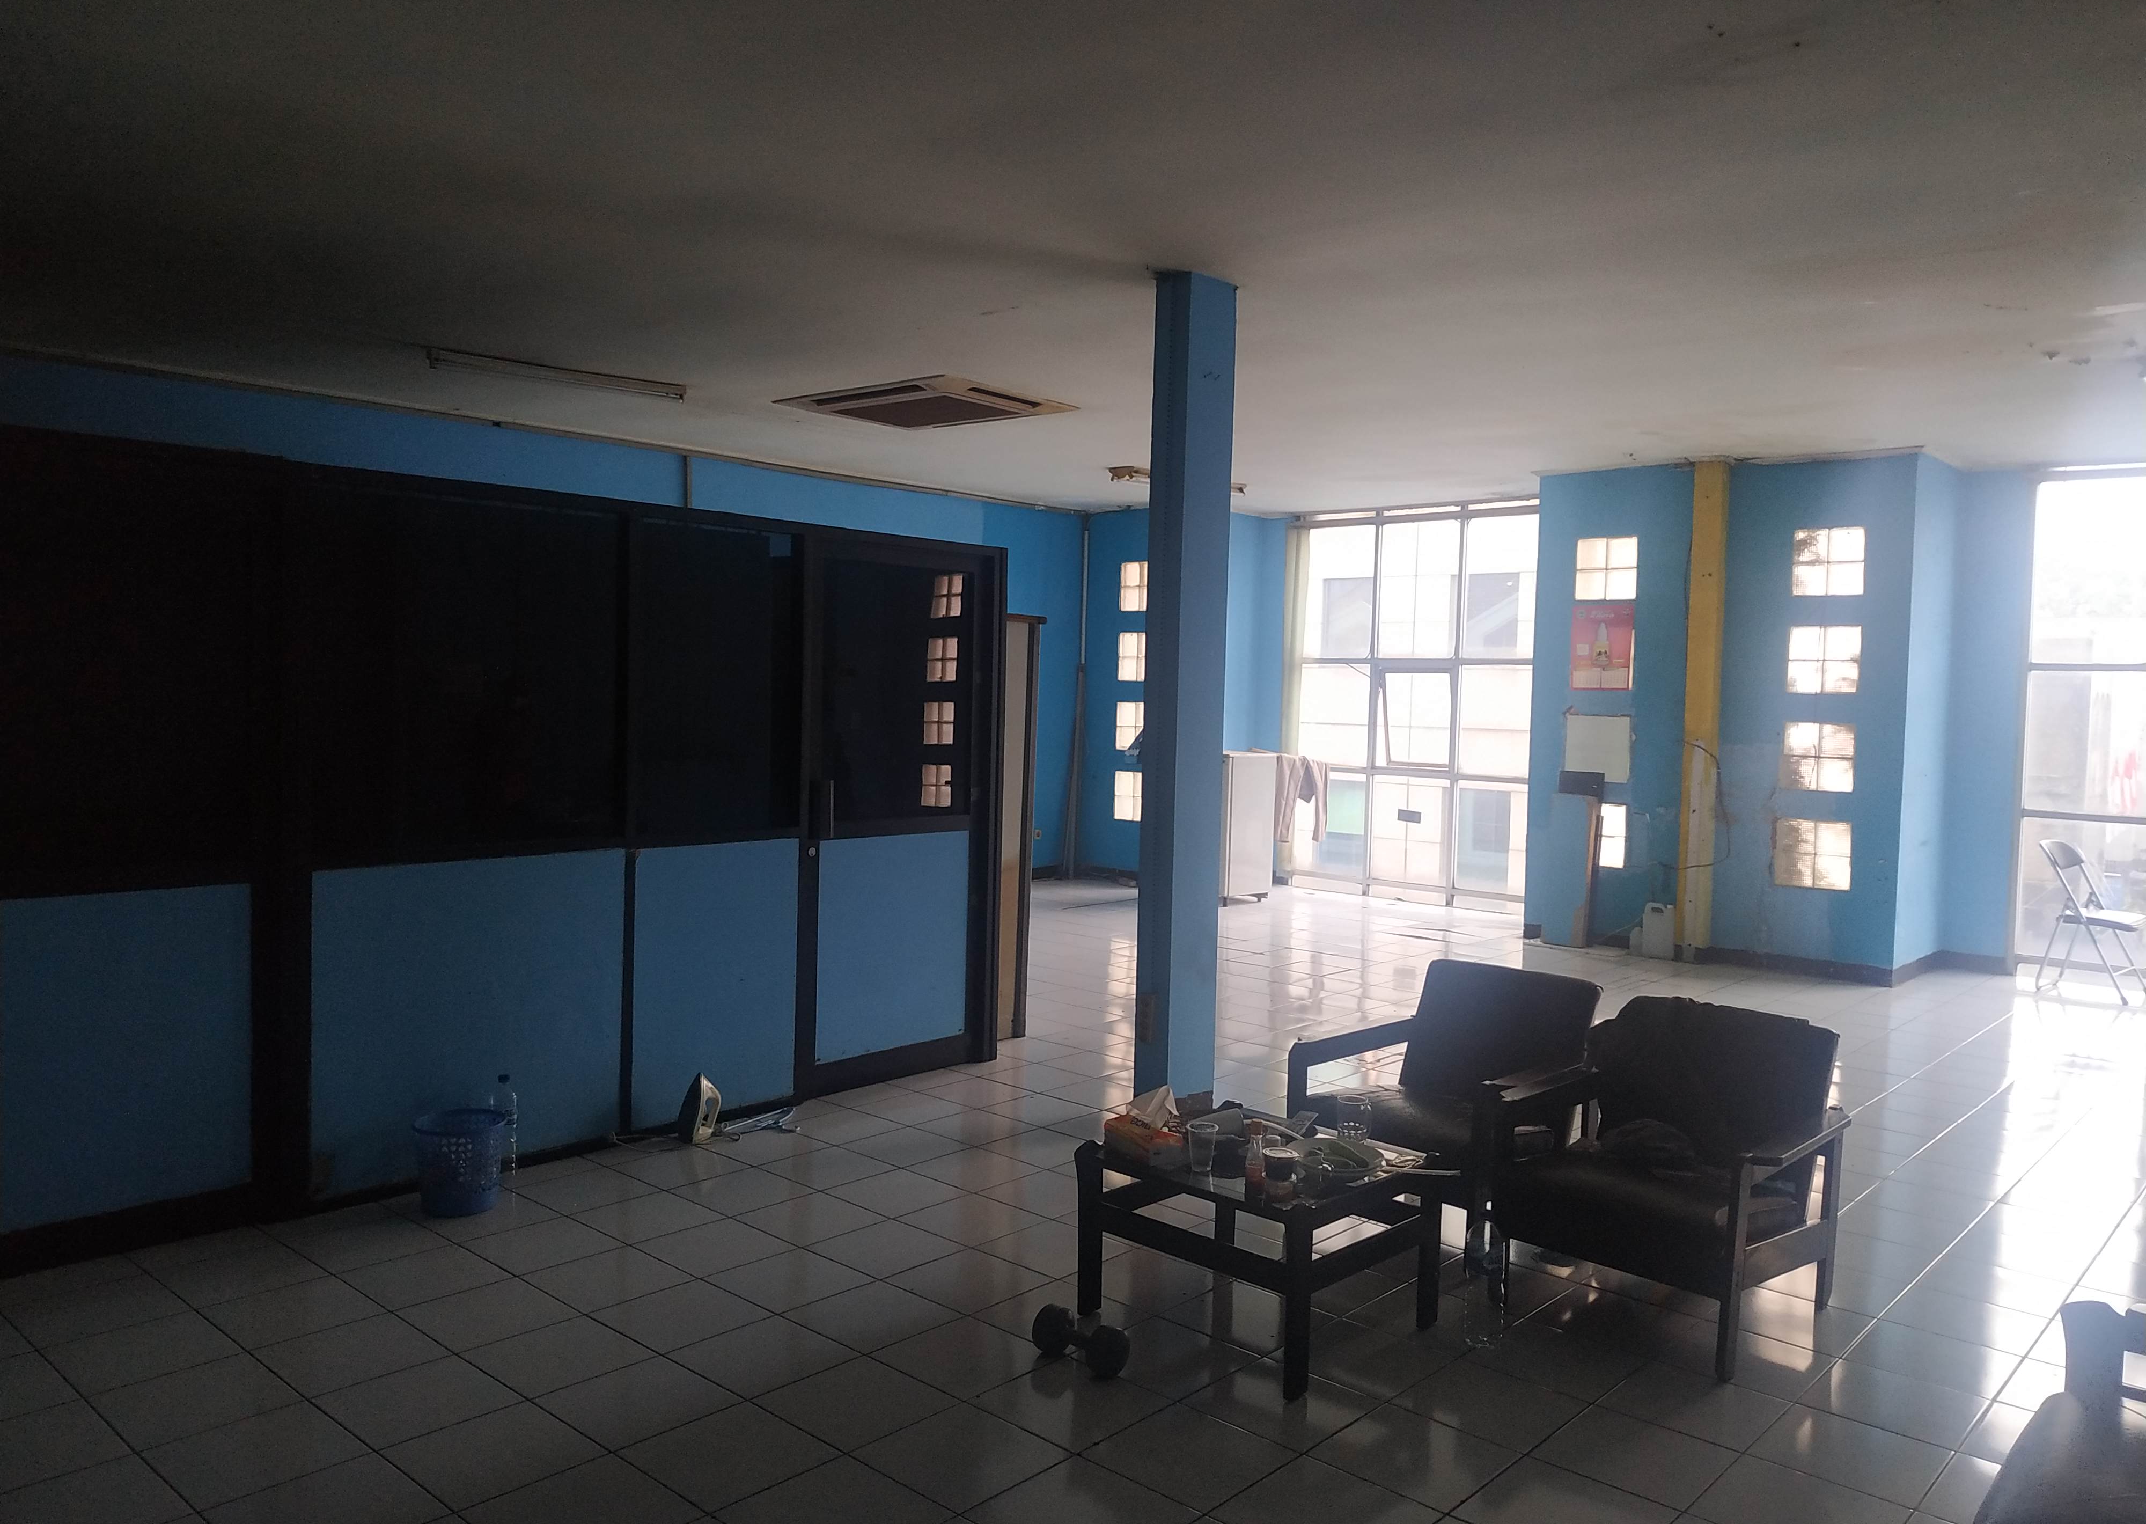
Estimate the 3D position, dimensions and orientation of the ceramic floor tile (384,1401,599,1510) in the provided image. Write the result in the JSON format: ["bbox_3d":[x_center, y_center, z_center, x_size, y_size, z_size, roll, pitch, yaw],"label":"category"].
[{"bbox_3d":[-1.124,1.348,2.895,0.300,0.010,0.300,4,4,42],"label":"ceramic floor tile"}]

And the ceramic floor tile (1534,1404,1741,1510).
[{"bbox_3d":[1.065,1.311,2.809,0.300,0.010,0.300,3,2,42],"label":"ceramic floor tile"}]

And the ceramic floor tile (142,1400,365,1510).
[{"bbox_3d":[-1.475,1.247,2.669,0.297,0.010,0.297,3,2,42],"label":"ceramic floor tile"}]

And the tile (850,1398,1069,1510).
[{"bbox_3d":[-0.205,1.281,2.746,0.297,0.010,0.297,3,2,42],"label":"tile"}]

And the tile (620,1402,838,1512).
[{"bbox_3d":[-0.628,1.270,2.720,0.297,0.010,0.297,3,2,42],"label":"tile"}]

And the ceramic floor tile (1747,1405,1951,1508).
[{"bbox_3d":[1.488,1.322,2.834,0.300,0.010,0.300,3,2,42],"label":"ceramic floor tile"}]

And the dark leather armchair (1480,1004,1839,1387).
[{"bbox_3d":[1.447,0.967,3.543,0.720,0.660,0.660,0,2,-45],"label":"dark leather armchair"}]

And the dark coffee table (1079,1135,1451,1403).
[{"bbox_3d":[0.455,1.133,3.583,0.610,0.420,0.600,4,4,42],"label":"dark coffee table"}]

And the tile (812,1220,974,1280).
[{"bbox_3d":[-0.476,1.238,3.783,0.300,0.010,0.300,3,2,42],"label":"tile"}]

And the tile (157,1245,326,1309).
[{"bbox_3d":[-2.070,1.279,3.700,0.300,0.010,0.300,4,4,42],"label":"tile"}]

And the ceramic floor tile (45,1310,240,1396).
[{"bbox_3d":[-1.923,1.221,3.067,0.297,0.010,0.297,3,2,42],"label":"ceramic floor tile"}]

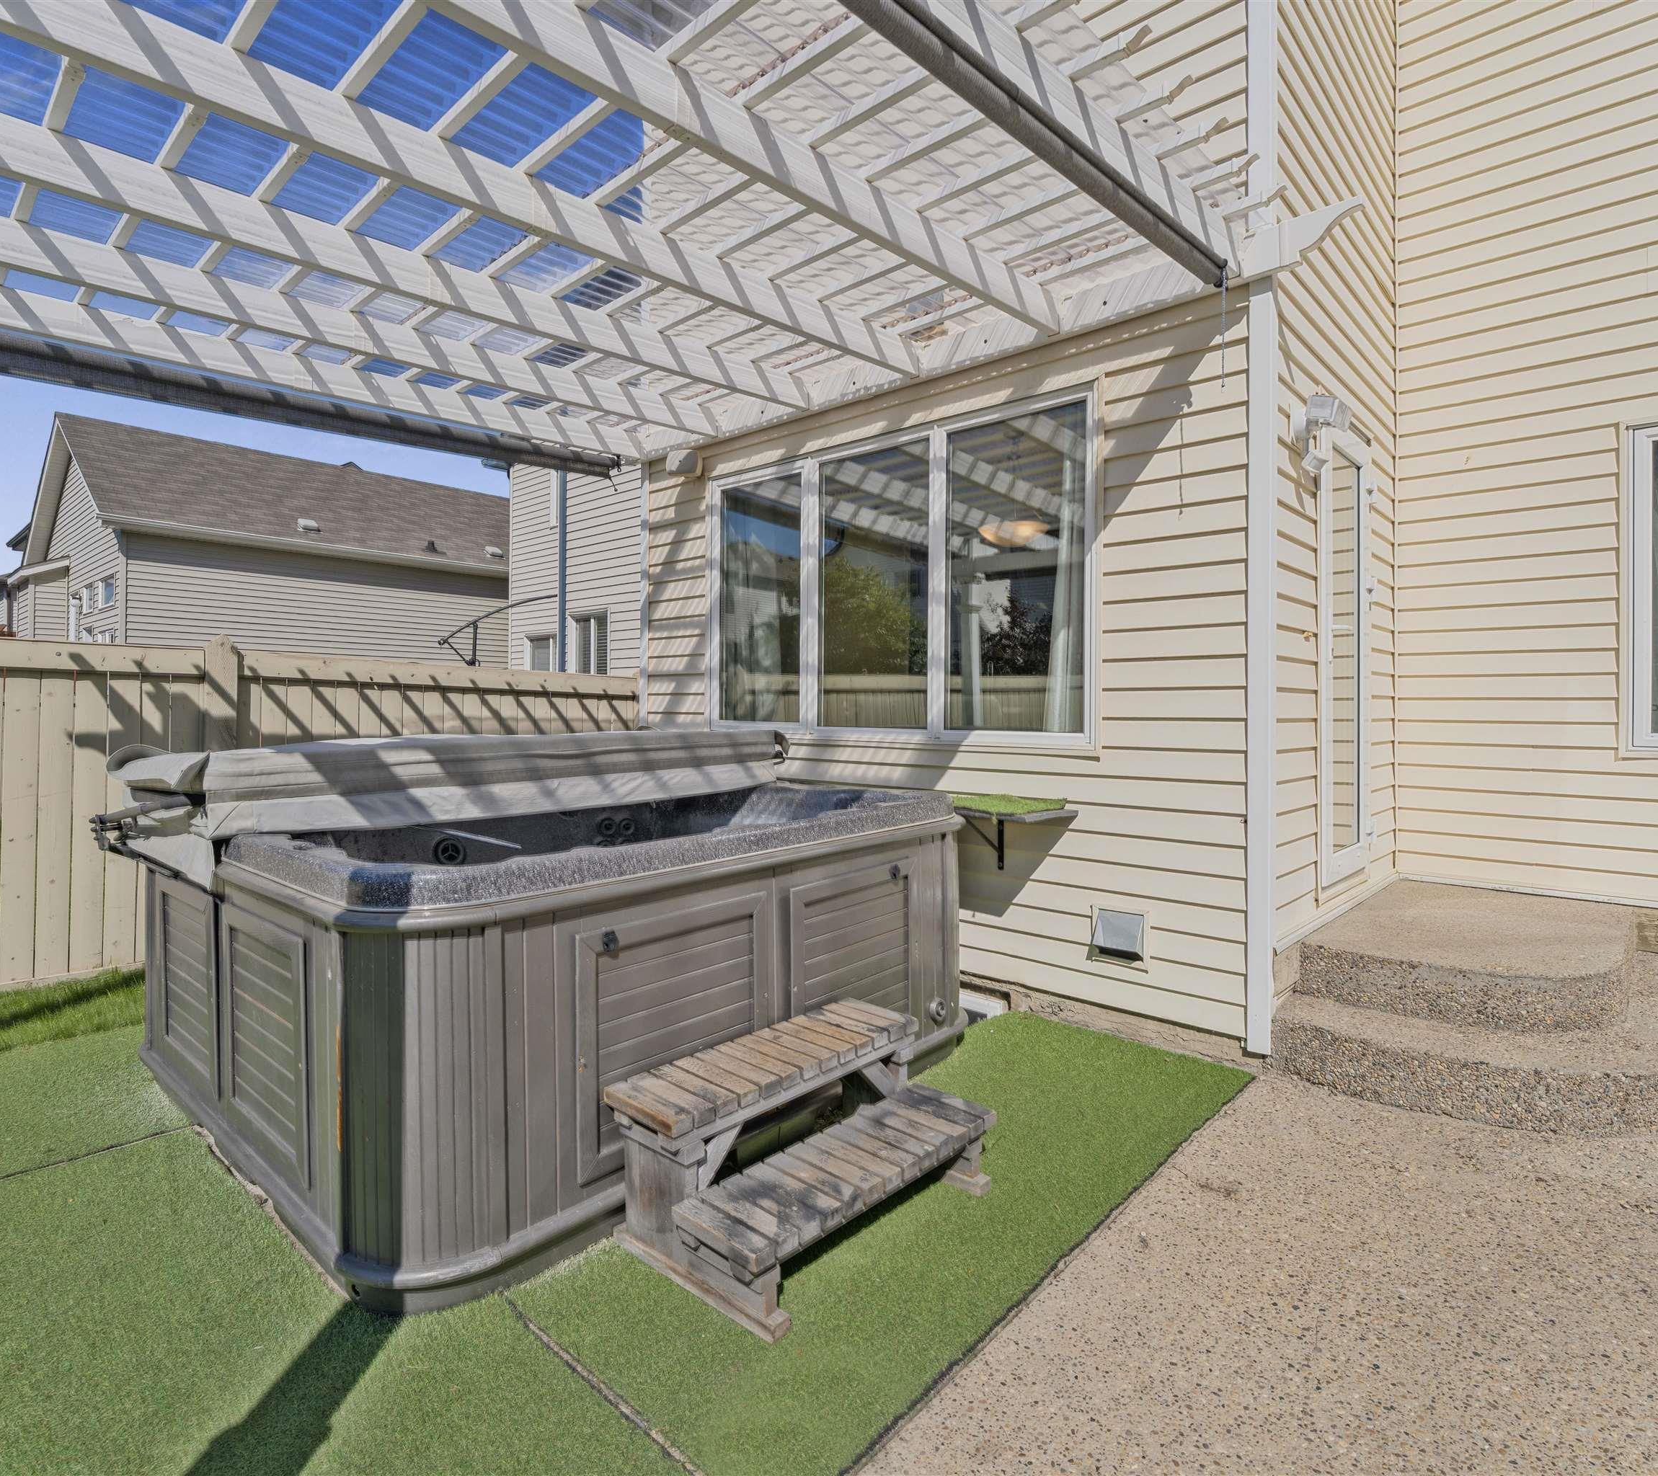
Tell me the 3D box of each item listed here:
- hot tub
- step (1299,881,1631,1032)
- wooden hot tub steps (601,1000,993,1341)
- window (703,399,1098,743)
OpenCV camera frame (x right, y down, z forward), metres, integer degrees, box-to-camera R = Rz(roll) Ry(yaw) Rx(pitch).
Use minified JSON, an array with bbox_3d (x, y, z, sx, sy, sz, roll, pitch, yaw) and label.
[{"bbox_3d":[-0.996,0.666,3.289,2.250,1.070,2.240,2,3,42],"label":"hot tub"},{"bbox_3d":[2.822,0.921,3.749,0.990,0.200,1.660,2,3,42],"label":"step"},{"bbox_3d":[-0.059,0.998,2.149,0.538,0.396,0.853,2,3,41],"label":"wooden hot tub steps"},{"bbox_3d":[0.193,-0.724,4.340,2.390,1.480,0.100,2,3,42],"label":"window"}]

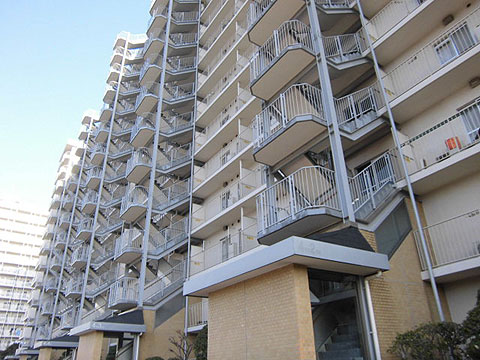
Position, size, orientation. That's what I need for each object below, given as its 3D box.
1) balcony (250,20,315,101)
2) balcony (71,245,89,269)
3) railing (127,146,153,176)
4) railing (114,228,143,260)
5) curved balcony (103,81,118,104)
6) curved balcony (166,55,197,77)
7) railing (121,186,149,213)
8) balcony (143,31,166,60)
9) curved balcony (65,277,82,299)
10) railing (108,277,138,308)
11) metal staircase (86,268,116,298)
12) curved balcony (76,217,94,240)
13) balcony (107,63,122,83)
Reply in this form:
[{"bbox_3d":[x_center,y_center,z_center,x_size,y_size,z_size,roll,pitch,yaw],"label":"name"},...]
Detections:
[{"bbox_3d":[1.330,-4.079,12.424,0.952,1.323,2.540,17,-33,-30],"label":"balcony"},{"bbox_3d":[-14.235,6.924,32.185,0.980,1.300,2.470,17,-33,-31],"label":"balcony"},{"bbox_3d":[-6.644,-1.000,23.866,0.921,1.222,2.540,17,-33,-30],"label":"railing"},{"bbox_3d":[-6.358,3.890,20.905,0.974,1.277,2.496,17,-33,-31],"label":"railing"},{"bbox_3d":[-14.403,-9.642,40.161,0.874,1.312,2.448,16,-33,-30],"label":"curved balcony"},{"bbox_3d":[-4.808,-8.447,27.941,2.700,2.500,1.100,17,-33,-31],"label":"curved balcony"},{"bbox_3d":[-6.466,1.399,22.105,0.930,1.180,2.470,17,-33,-31],"label":"railing"},{"bbox_3d":[-6.591,-10.294,27.769,0.874,1.312,2.448,16,-33,-30],"label":"balcony"},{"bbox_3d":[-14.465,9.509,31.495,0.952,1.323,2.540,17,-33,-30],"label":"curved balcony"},{"bbox_3d":[-6.461,6.292,20.012,0.921,1.222,2.540,17,-33,-30],"label":"railing"},{"bbox_3d":[-12.820,9.456,32.490,2.539,2.675,2.512,16,-32,-30],"label":"metal staircase"},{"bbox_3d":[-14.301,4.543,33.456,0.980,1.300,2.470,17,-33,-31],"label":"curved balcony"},{"bbox_3d":[-14.756,-12.338,42.514,0.974,1.277,2.496,17,-33,-31],"label":"balcony"}]

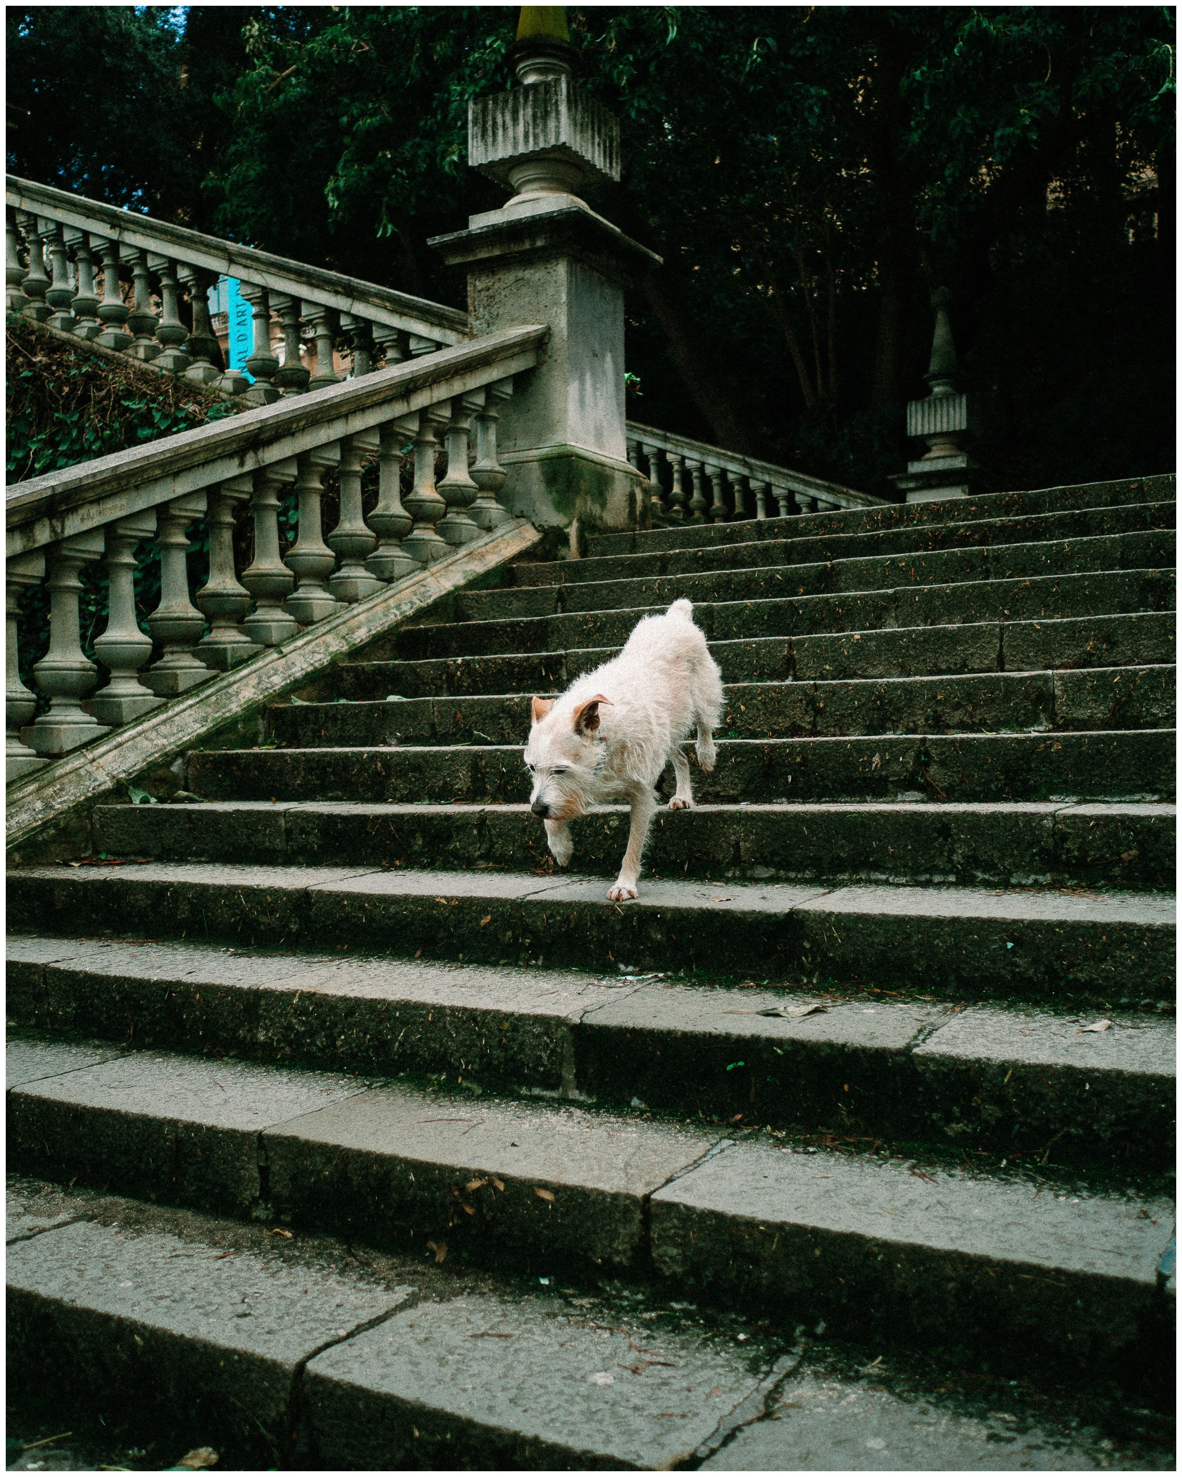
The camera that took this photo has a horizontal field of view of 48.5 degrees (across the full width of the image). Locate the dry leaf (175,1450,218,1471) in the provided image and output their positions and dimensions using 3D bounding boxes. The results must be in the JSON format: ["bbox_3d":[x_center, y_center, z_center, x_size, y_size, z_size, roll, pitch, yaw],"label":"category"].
[{"bbox_3d":[-0.522,0.950,1.737,0.060,0.016,0.042,-2,1,-29],"label":"dry leaf"}]

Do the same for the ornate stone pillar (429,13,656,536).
[{"bbox_3d":[-0.217,-2.381,6.262,0.799,2.945,0.799,0,1,30],"label":"ornate stone pillar"}]

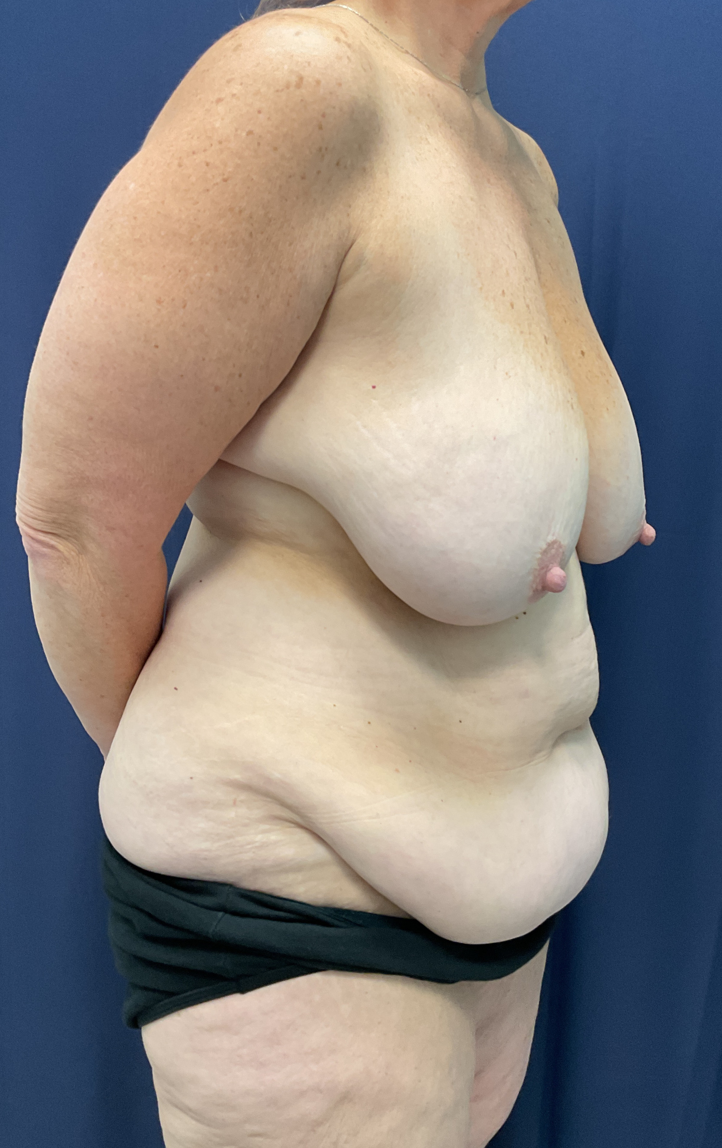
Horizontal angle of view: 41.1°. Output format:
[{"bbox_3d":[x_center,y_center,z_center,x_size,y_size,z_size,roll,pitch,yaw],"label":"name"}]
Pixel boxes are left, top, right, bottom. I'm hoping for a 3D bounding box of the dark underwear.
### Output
[{"bbox_3d":[-0.028,0.294,0.818,0.360,0.210,0.420,7,11,32],"label":"dark underwear"}]

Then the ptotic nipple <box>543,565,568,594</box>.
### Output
[{"bbox_3d":[0.136,0.004,0.669,0.015,0.018,0.016,8,12,37],"label":"ptotic nipple"}]

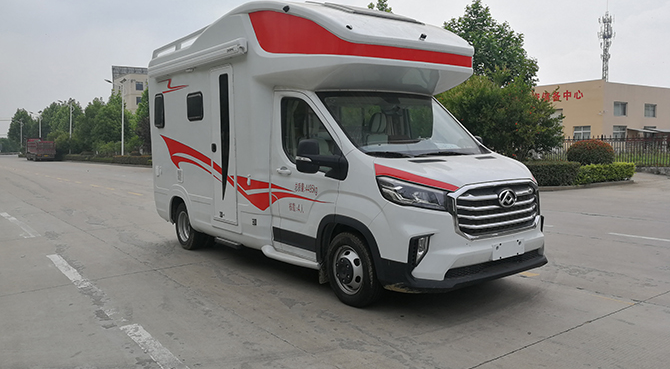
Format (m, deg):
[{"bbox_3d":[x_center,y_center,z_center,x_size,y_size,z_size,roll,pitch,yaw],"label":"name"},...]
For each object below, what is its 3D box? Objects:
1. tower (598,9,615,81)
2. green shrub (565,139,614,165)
[{"bbox_3d":[75.301,-28.567,145.000,4.200,38.000,4.200,-1,4,0],"label":"tower"},{"bbox_3d":[9.628,-0.877,19.700,1.800,1.500,1.800,-1,4,0],"label":"green shrub"}]

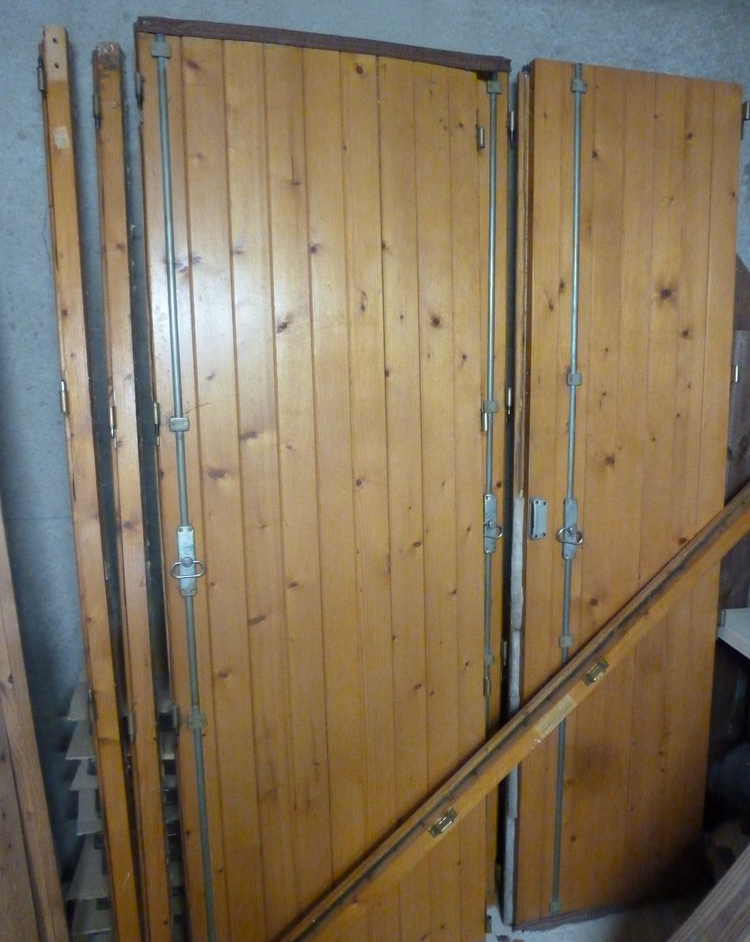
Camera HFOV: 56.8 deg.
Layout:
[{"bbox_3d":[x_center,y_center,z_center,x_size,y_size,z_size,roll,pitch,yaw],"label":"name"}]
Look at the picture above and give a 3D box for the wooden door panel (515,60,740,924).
[{"bbox_3d":[0.592,0.102,1.667,0.517,2.000,0.040,-1,6,-13],"label":"wooden door panel"}]

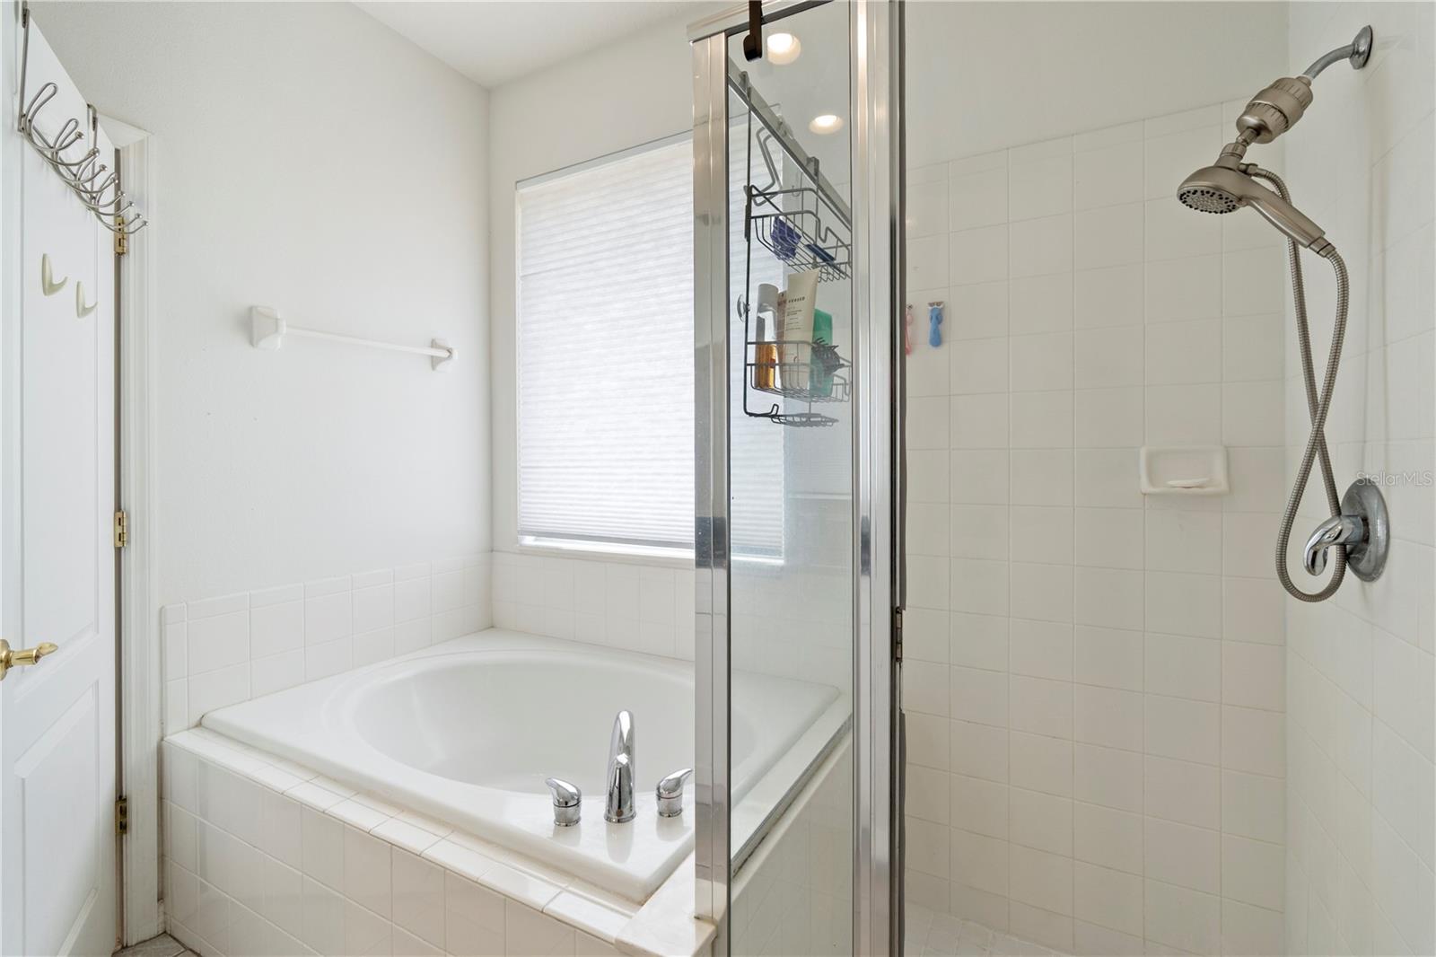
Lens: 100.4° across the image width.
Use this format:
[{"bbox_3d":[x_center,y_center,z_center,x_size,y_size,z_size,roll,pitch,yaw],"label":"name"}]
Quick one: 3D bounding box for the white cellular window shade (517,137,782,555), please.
[{"bbox_3d":[-0.297,-0.453,2.205,1.150,1.455,0.080,0,1,27],"label":"white cellular window shade"}]

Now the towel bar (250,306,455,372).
[{"bbox_3d":[-1.168,-0.453,2.010,0.082,0.116,0.662,0,1,27],"label":"towel bar"}]

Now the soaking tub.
[{"bbox_3d":[-0.528,0.866,1.741,1.482,0.460,1.009,0,1,27],"label":"soaking tub"}]

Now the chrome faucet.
[{"bbox_3d":[-0.197,0.565,1.212,0.058,0.168,0.185,0,1,-7],"label":"chrome faucet"}]

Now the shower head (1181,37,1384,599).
[{"bbox_3d":[0.998,-0.274,1.086,0.267,0.982,0.155,0,1,27],"label":"shower head"}]

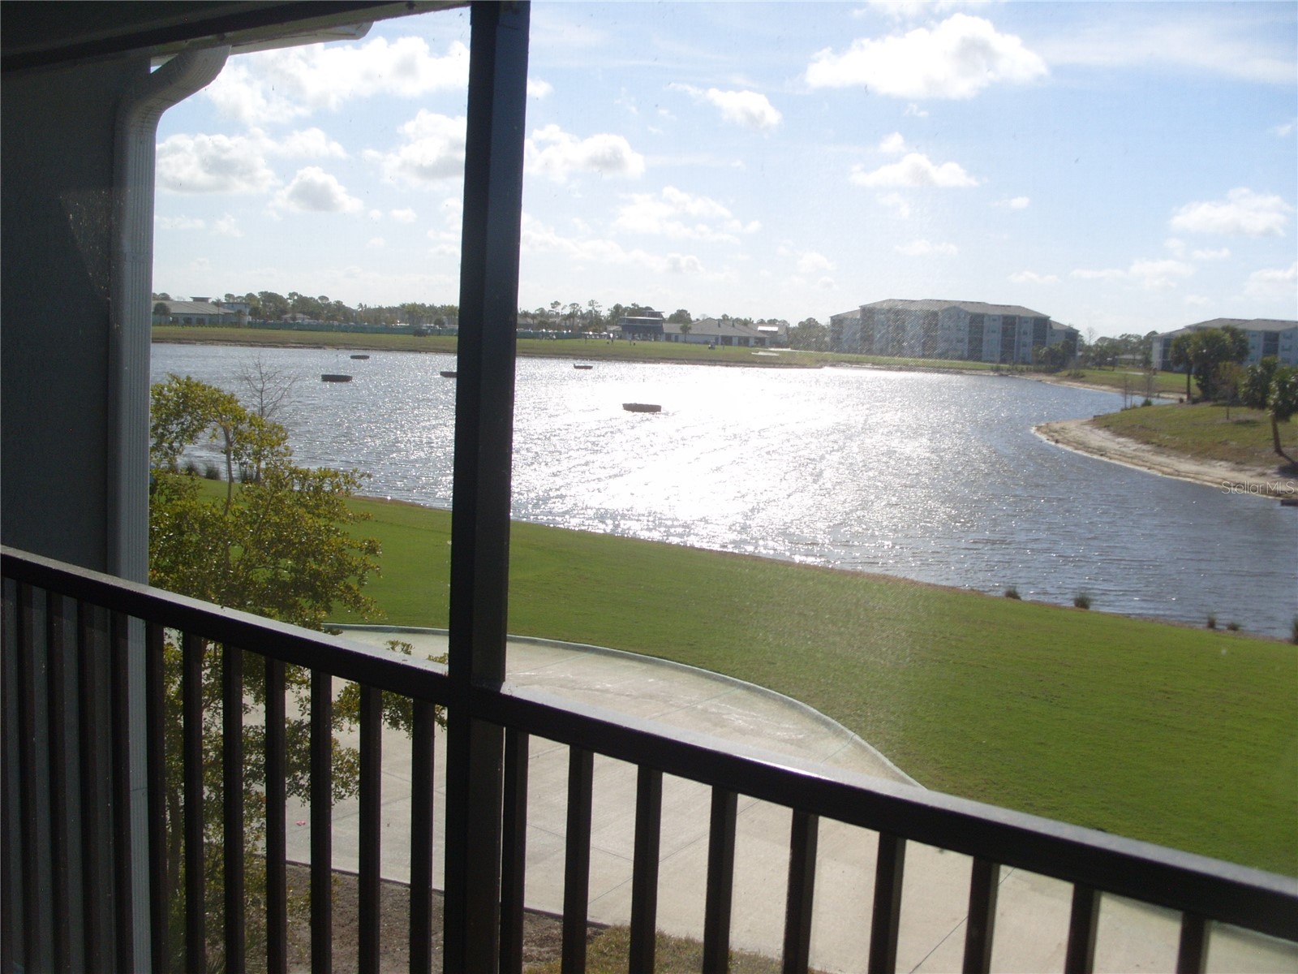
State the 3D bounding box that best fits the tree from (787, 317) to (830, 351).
[{"bbox_3d":[45.127,-43.259,372.000,11.300,9.200,10.000,3,7,7],"label":"tree"}]

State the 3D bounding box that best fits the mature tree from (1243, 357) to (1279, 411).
[{"bbox_3d":[61.036,-10.244,131.000,3.600,5.000,3.500,6,7,24],"label":"mature tree"}]

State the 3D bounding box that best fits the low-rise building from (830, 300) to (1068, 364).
[{"bbox_3d":[82.195,-41.713,354.000,62.500,15.000,19.000,4,7,12],"label":"low-rise building"}]

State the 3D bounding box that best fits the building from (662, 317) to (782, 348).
[{"bbox_3d":[23.729,-48.901,415.000,35.000,8.600,20.000,4,7,14],"label":"building"}]

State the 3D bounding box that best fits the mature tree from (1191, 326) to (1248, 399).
[{"bbox_3d":[67.803,-14.706,156.000,6.500,8.300,6.000,6,7,23],"label":"mature tree"}]

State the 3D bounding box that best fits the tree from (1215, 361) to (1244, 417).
[{"bbox_3d":[47.374,-7.896,107.000,2.300,4.400,2.300,6,7,23],"label":"tree"}]

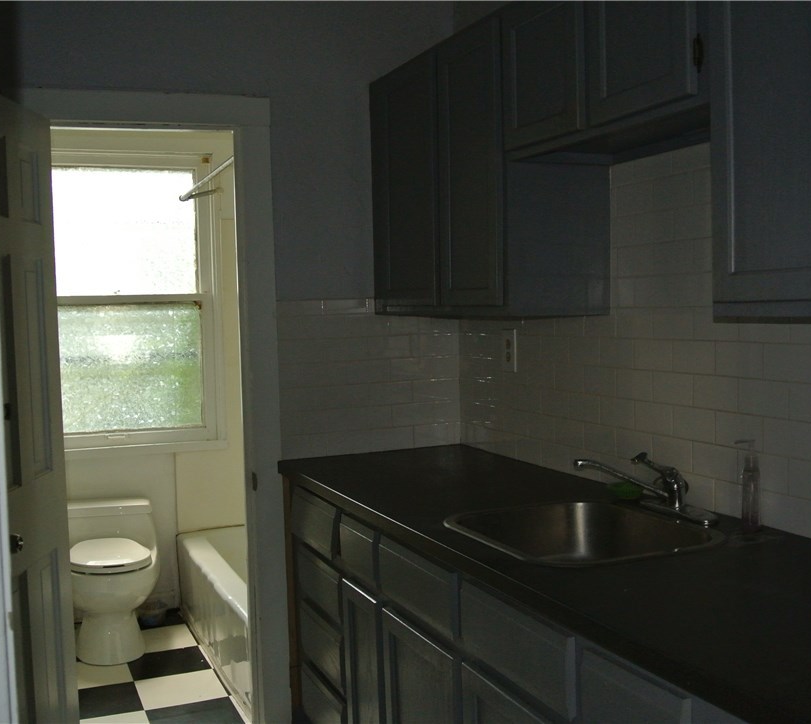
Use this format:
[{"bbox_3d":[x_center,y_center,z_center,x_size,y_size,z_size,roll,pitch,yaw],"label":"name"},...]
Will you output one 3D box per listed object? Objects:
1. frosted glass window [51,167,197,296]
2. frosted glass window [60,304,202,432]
[{"bbox_3d":[-1.313,-0.597,4.692,0.708,0.584,0.040,-3,3,-22],"label":"frosted glass window"},{"bbox_3d":[-1.283,0.028,4.690,0.706,0.580,0.040,-3,3,-22],"label":"frosted glass window"}]

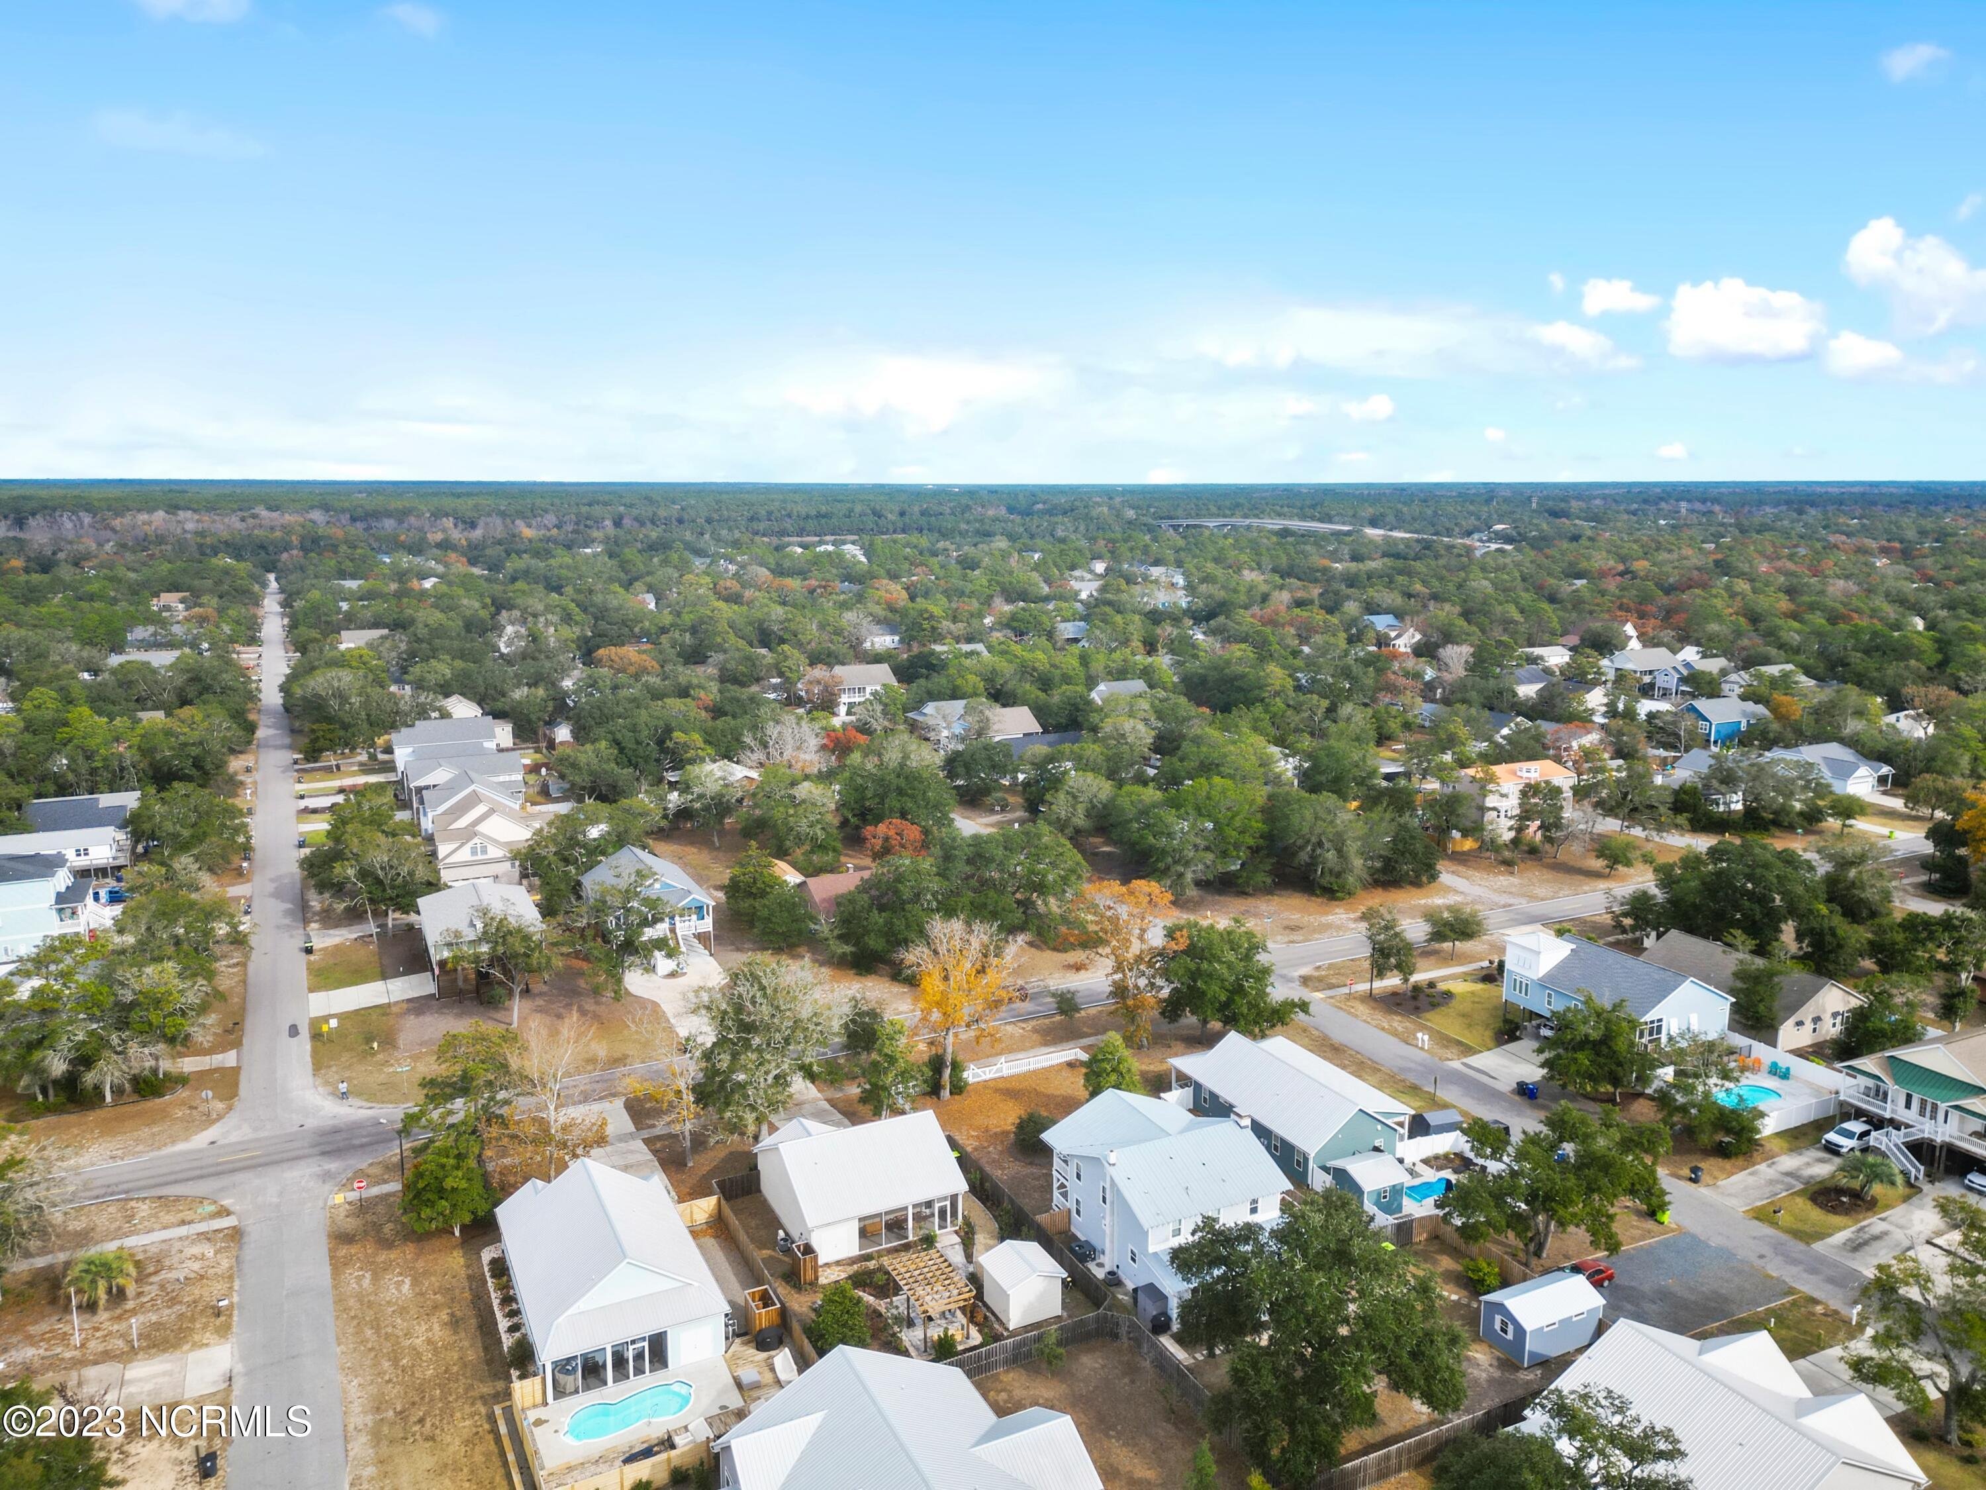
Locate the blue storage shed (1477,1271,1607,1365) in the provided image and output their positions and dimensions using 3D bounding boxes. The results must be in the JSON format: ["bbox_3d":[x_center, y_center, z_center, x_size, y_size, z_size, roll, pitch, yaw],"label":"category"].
[{"bbox_3d":[33.800,34.880,84.814,6.900,3.350,3.900,-5,12,-26],"label":"blue storage shed"}]

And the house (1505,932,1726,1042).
[{"bbox_3d":[57.544,23.500,127.822,11.800,9.400,16.000,-5,12,-26],"label":"house"}]

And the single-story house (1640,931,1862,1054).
[{"bbox_3d":[76.000,23.947,139.526,13.800,5.750,17.100,-6,12,-26],"label":"single-story house"}]

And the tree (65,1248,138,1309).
[{"bbox_3d":[-57.131,34.141,88.608,4.800,3.200,4.600,0,11,0],"label":"tree"}]

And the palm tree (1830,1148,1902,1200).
[{"bbox_3d":[65.195,32.211,102.731,4.409,3.585,4.409,-6,12,-26],"label":"palm tree"}]

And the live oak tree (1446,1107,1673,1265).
[{"bbox_3d":[37.954,30.395,93.671,14.425,10.563,14.425,-6,12,-26],"label":"live oak tree"}]

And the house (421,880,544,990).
[{"bbox_3d":[-56.236,20.660,151.657,11.500,7.300,17.600,-6,12,-26],"label":"house"}]

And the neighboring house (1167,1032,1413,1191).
[{"bbox_3d":[25.052,28.742,115.187,12.400,5.550,19.300,-5,12,-26],"label":"neighboring house"}]

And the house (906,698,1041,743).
[{"bbox_3d":[-4.276,-4.361,277.337,21.500,7.200,21.000,-5,12,-26],"label":"house"}]

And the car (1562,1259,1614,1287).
[{"bbox_3d":[39.110,35.448,91.624,4.450,1.430,1.800,-6,12,-26],"label":"car"}]

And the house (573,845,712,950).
[{"bbox_3d":[-39.312,17.984,156.669,11.600,9.100,17.000,-5,12,-26],"label":"house"}]

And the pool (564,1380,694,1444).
[{"bbox_3d":[-20.408,38.405,78.054,7.800,1.300,4.100,-5,12,-26],"label":"pool"}]

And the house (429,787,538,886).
[{"bbox_3d":[-68.389,12.493,185.184,13.600,9.000,21.500,-5,12,-26],"label":"house"}]

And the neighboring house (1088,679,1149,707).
[{"bbox_3d":[29.236,-11.387,319.111,13.000,6.300,10.300,-6,12,-26],"label":"neighboring house"}]

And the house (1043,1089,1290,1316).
[{"bbox_3d":[12.234,30.428,94.168,11.500,8.500,16.700,-5,12,-26],"label":"house"}]

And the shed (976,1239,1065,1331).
[{"bbox_3d":[1.959,34.935,89.177,4.300,3.300,4.300,-6,12,-26],"label":"shed"}]

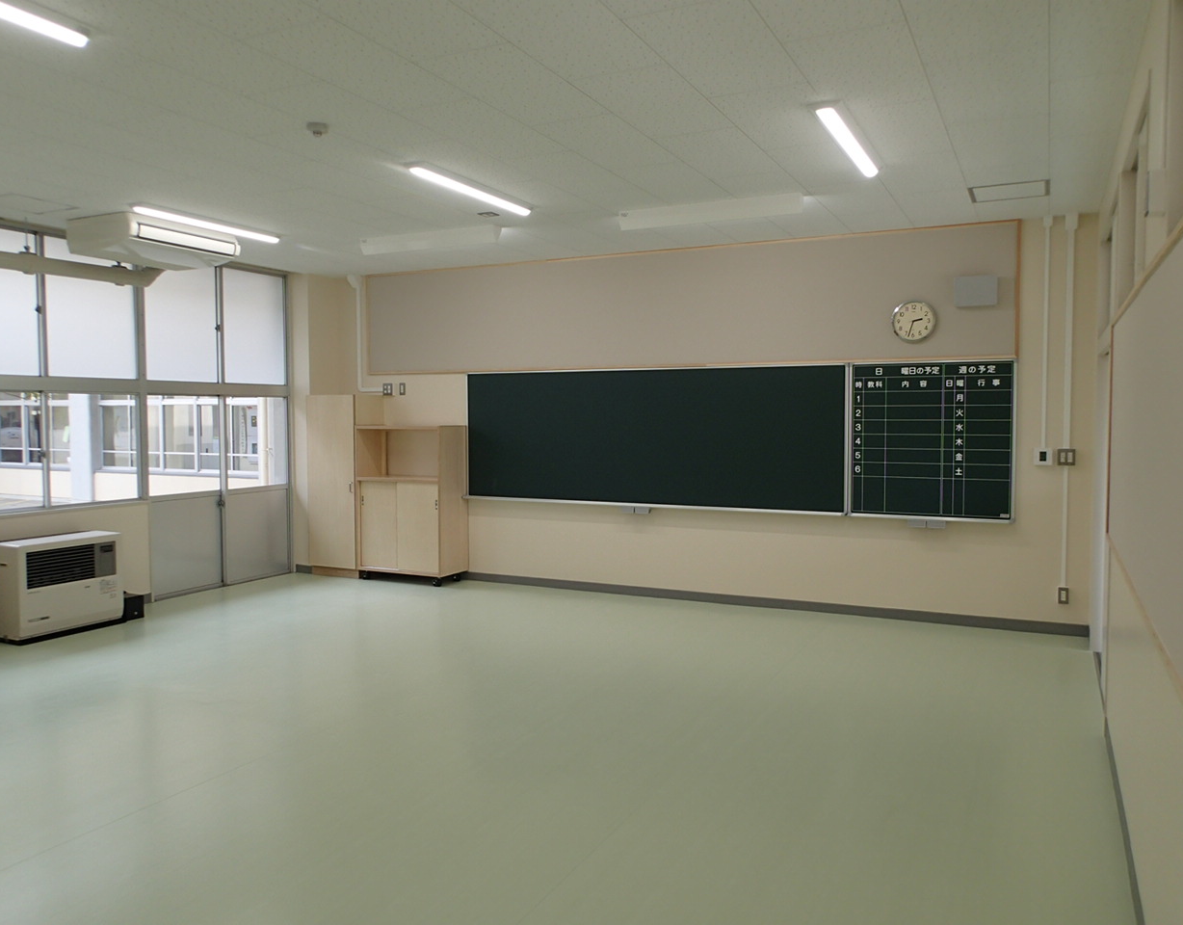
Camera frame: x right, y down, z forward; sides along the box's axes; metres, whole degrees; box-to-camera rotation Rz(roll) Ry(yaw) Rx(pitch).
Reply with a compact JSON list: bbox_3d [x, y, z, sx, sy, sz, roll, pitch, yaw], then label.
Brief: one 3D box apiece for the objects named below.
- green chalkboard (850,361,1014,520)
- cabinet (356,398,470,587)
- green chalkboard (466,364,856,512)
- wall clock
[{"bbox_3d":[2.548,-0.162,6.734,1.190,1.202,0.063,1,3,27],"label":"green chalkboard"},{"bbox_3d":[-1.746,0.344,8.676,0.984,1.582,0.448,1,3,27],"label":"cabinet"},{"bbox_3d":[0.393,-0.218,7.820,3.607,1.202,0.063,1,3,27],"label":"green chalkboard"},{"bbox_3d":[2.440,-1.069,6.750,0.324,0.323,0.047,1,3,27],"label":"wall clock"}]

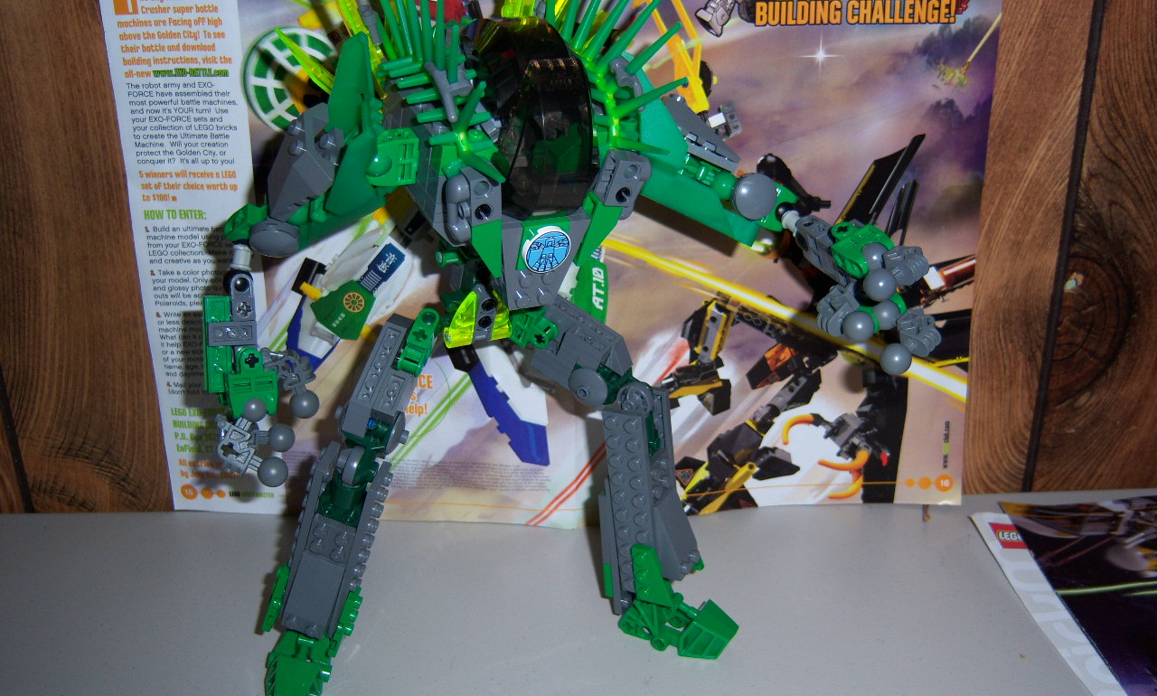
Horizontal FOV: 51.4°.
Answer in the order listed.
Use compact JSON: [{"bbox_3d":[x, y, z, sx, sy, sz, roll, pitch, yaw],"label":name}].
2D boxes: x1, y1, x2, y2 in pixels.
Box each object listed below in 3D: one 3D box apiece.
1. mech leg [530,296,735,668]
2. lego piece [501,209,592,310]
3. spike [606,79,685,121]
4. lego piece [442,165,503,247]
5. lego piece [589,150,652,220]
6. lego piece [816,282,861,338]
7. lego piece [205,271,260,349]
[{"bbox_3d":[0.024,0.052,0.444,0.058,0.153,0.048,6,28,30],"label":"mech leg"},{"bbox_3d":[-0.014,-0.027,0.390,0.032,0.033,0.005,-8,39,-26],"label":"lego piece"},{"bbox_3d":[0.021,-0.075,0.360,0.004,0.004,0.032,-15,0,-43],"label":"spike"},{"bbox_3d":[-0.033,-0.043,0.368,0.017,0.021,0.009,-17,45,-20],"label":"lego piece"},{"bbox_3d":[0.014,-0.053,0.385,0.015,0.020,0.009,-3,41,-28],"label":"lego piece"},{"bbox_3d":[0.084,-0.012,0.388,0.013,0.017,0.012,37,19,8],"label":"lego piece"},{"bbox_3d":[-0.115,-0.013,0.401,0.017,0.024,0.011,-5,6,-5],"label":"lego piece"}]

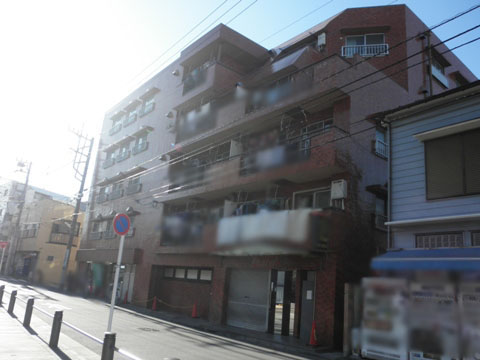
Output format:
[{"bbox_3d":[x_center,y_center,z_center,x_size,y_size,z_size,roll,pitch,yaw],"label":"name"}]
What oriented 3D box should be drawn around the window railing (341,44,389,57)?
[{"bbox_3d":[5.413,-5.552,16.829,1.920,0.510,0.200,1,-15,13],"label":"window railing"}]

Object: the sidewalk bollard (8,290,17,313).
[{"bbox_3d":[-7.713,4.111,13.162,0.165,0.725,0.165,16,-17,-38],"label":"sidewalk bollard"}]

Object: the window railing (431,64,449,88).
[{"bbox_3d":[9.196,-4.752,18.042,1.790,0.520,0.160,15,-18,-37],"label":"window railing"}]

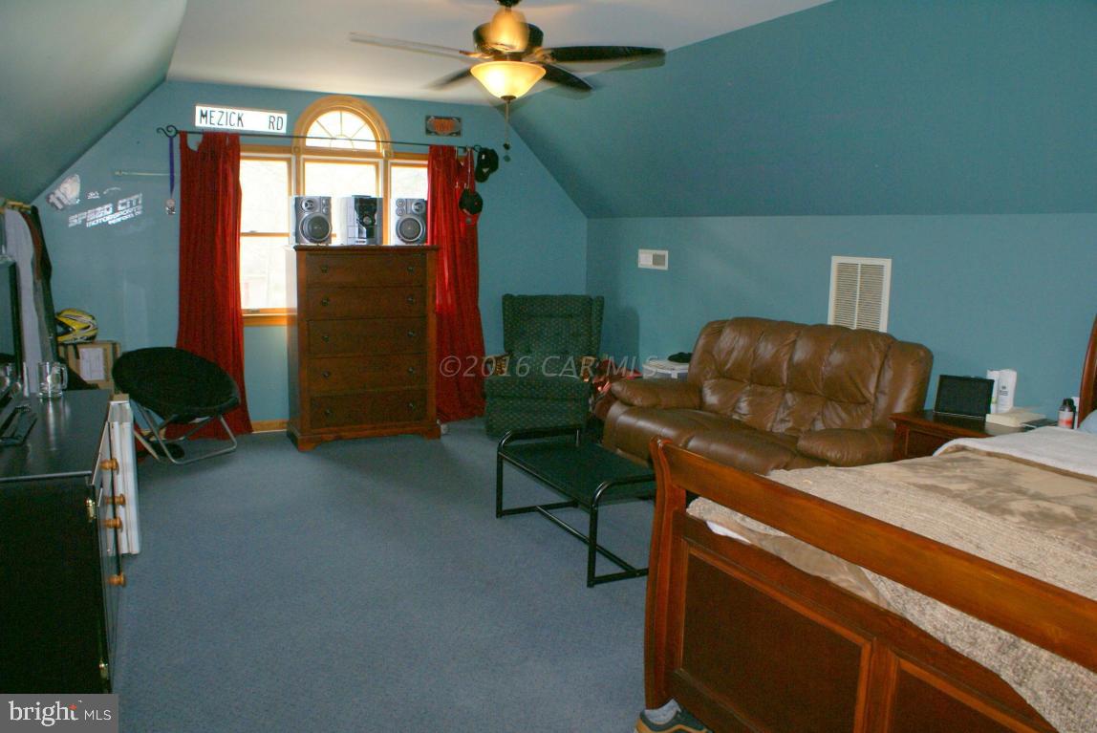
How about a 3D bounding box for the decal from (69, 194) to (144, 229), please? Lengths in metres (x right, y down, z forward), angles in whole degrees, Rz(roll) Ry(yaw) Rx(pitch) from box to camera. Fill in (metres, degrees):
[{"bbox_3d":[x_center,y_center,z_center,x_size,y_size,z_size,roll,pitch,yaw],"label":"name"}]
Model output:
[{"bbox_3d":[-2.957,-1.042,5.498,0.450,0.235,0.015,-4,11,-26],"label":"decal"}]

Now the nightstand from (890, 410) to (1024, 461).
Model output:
[{"bbox_3d":[2.045,0.592,3.921,0.439,0.647,0.647,-5,11,-29],"label":"nightstand"}]

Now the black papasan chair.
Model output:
[{"bbox_3d":[-2.472,0.245,5.521,0.740,0.700,0.790,7,11,31],"label":"black papasan chair"}]

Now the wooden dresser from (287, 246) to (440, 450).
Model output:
[{"bbox_3d":[-1.351,-0.167,5.973,1.000,1.390,0.500,-4,11,-26],"label":"wooden dresser"}]

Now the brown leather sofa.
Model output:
[{"bbox_3d":[1.134,0.304,4.603,0.860,1.020,1.800,-4,11,-26],"label":"brown leather sofa"}]

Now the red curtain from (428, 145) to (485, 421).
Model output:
[{"bbox_3d":[-0.729,-0.640,6.586,0.500,2.150,0.140,-4,11,-26],"label":"red curtain"}]

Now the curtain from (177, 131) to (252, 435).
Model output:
[{"bbox_3d":[-2.388,-0.534,5.785,0.520,2.150,0.140,-4,11,-26],"label":"curtain"}]

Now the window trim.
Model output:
[{"bbox_3d":[-1.535,-1.181,6.276,2.002,1.683,0.080,-5,11,-29],"label":"window trim"}]

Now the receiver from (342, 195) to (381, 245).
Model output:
[{"bbox_3d":[-1.329,-1.027,5.827,0.235,0.335,0.330,-4,10,-23],"label":"receiver"}]

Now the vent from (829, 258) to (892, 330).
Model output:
[{"bbox_3d":[1.815,-0.351,4.849,0.020,0.570,0.430,-5,11,-29],"label":"vent"}]

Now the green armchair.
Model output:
[{"bbox_3d":[-0.013,-0.031,6.450,0.820,1.020,0.860,2,10,4],"label":"green armchair"}]

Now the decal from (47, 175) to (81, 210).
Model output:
[{"bbox_3d":[-3.160,-1.136,5.371,0.189,0.230,0.010,-5,11,-29],"label":"decal"}]

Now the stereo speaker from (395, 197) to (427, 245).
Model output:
[{"bbox_3d":[-1.006,-1.041,5.969,0.220,0.320,0.260,-3,10,-20],"label":"stereo speaker"}]

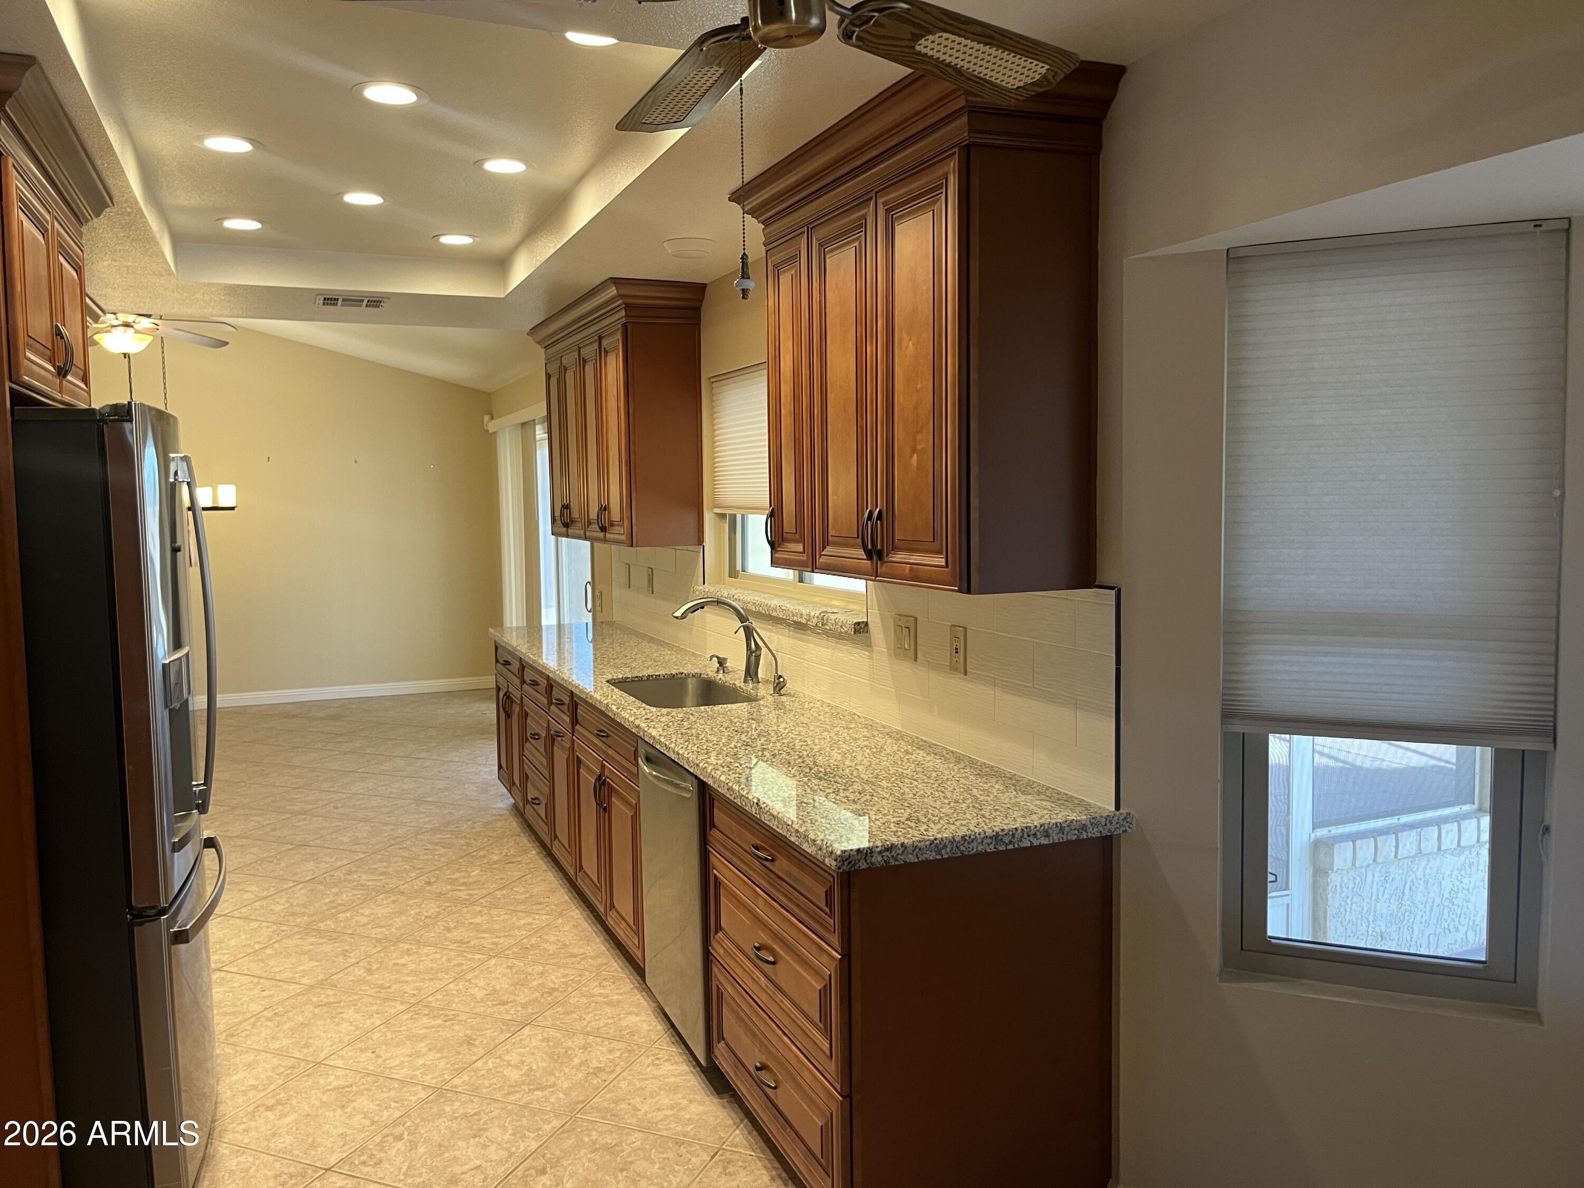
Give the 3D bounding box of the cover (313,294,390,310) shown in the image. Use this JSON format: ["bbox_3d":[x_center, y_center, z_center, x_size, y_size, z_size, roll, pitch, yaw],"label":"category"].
[{"bbox_3d":[-1.846,-1.216,4.991,0.295,0.030,0.270,-3,5,-23],"label":"cover"}]

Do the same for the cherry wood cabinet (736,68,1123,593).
[{"bbox_3d":[0.251,-0.560,2.882,0.395,1.034,1.222,-3,5,-23],"label":"cherry wood cabinet"}]

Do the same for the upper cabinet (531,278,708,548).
[{"bbox_3d":[-0.834,-0.763,5.441,0.395,1.034,1.660,-3,5,-23],"label":"upper cabinet"}]

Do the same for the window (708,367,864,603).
[{"bbox_3d":[0.000,-0.399,4.164,0.100,0.833,1.395,-3,5,-23],"label":"window"}]

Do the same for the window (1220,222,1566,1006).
[{"bbox_3d":[1.155,0.061,2.329,0.580,1.472,0.100,1,5,22],"label":"window"}]

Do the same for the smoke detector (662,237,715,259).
[{"bbox_3d":[-0.334,-1.136,3.920,0.178,0.040,0.178,-1,5,0],"label":"smoke detector"}]

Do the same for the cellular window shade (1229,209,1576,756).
[{"bbox_3d":[1.128,-0.193,2.265,0.570,0.953,0.045,1,5,22],"label":"cellular window shade"}]

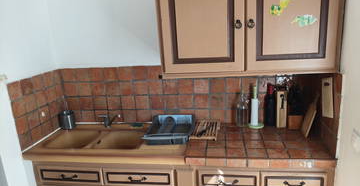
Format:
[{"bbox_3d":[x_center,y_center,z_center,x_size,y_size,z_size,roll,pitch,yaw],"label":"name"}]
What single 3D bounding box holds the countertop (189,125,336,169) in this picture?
[{"bbox_3d":[0.516,0.348,1.928,0.883,0.056,0.605,-1,14,10],"label":"countertop"}]

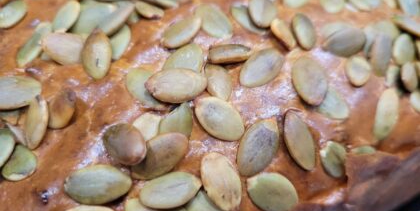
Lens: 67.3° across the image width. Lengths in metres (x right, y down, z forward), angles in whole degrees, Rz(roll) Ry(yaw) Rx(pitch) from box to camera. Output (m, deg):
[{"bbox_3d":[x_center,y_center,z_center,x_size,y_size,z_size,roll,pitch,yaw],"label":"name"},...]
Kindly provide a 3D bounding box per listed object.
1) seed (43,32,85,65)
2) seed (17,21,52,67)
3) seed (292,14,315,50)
[{"bbox_3d":[-0.037,-0.015,0.082,0.014,0.003,0.008,16,75,4],"label":"seed"},{"bbox_3d":[-0.050,-0.017,0.090,0.006,0.003,0.015,13,66,10],"label":"seed"},{"bbox_3d":[0.028,-0.022,0.094,0.007,0.003,0.014,1,61,-8],"label":"seed"}]

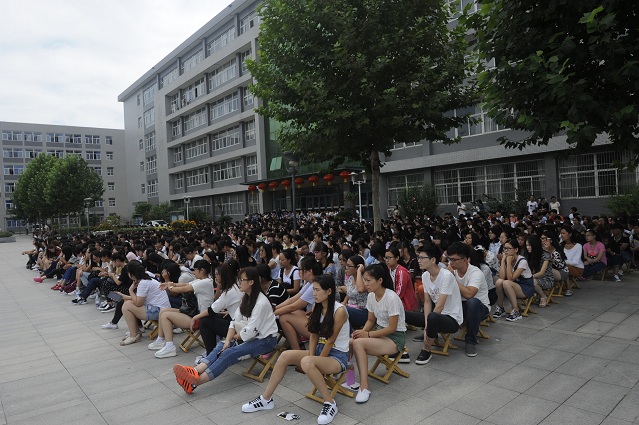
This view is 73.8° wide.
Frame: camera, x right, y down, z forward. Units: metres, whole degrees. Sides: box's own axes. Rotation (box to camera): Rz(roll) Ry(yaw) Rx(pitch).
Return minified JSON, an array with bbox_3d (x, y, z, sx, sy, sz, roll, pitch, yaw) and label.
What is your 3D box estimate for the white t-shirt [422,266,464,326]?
[{"bbox_3d":[1.252,0.884,4.489,0.486,0.628,0.567,-3,0,45],"label":"white t-shirt"}]

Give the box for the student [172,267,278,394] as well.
[{"bbox_3d":[-0.854,1.073,4.032,1.094,1.094,0.506,-3,0,-40],"label":"student"}]

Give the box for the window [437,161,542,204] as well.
[{"bbox_3d":[8.624,-1.441,22.181,0.140,1.873,6.031,-3,0,-40],"label":"window"}]

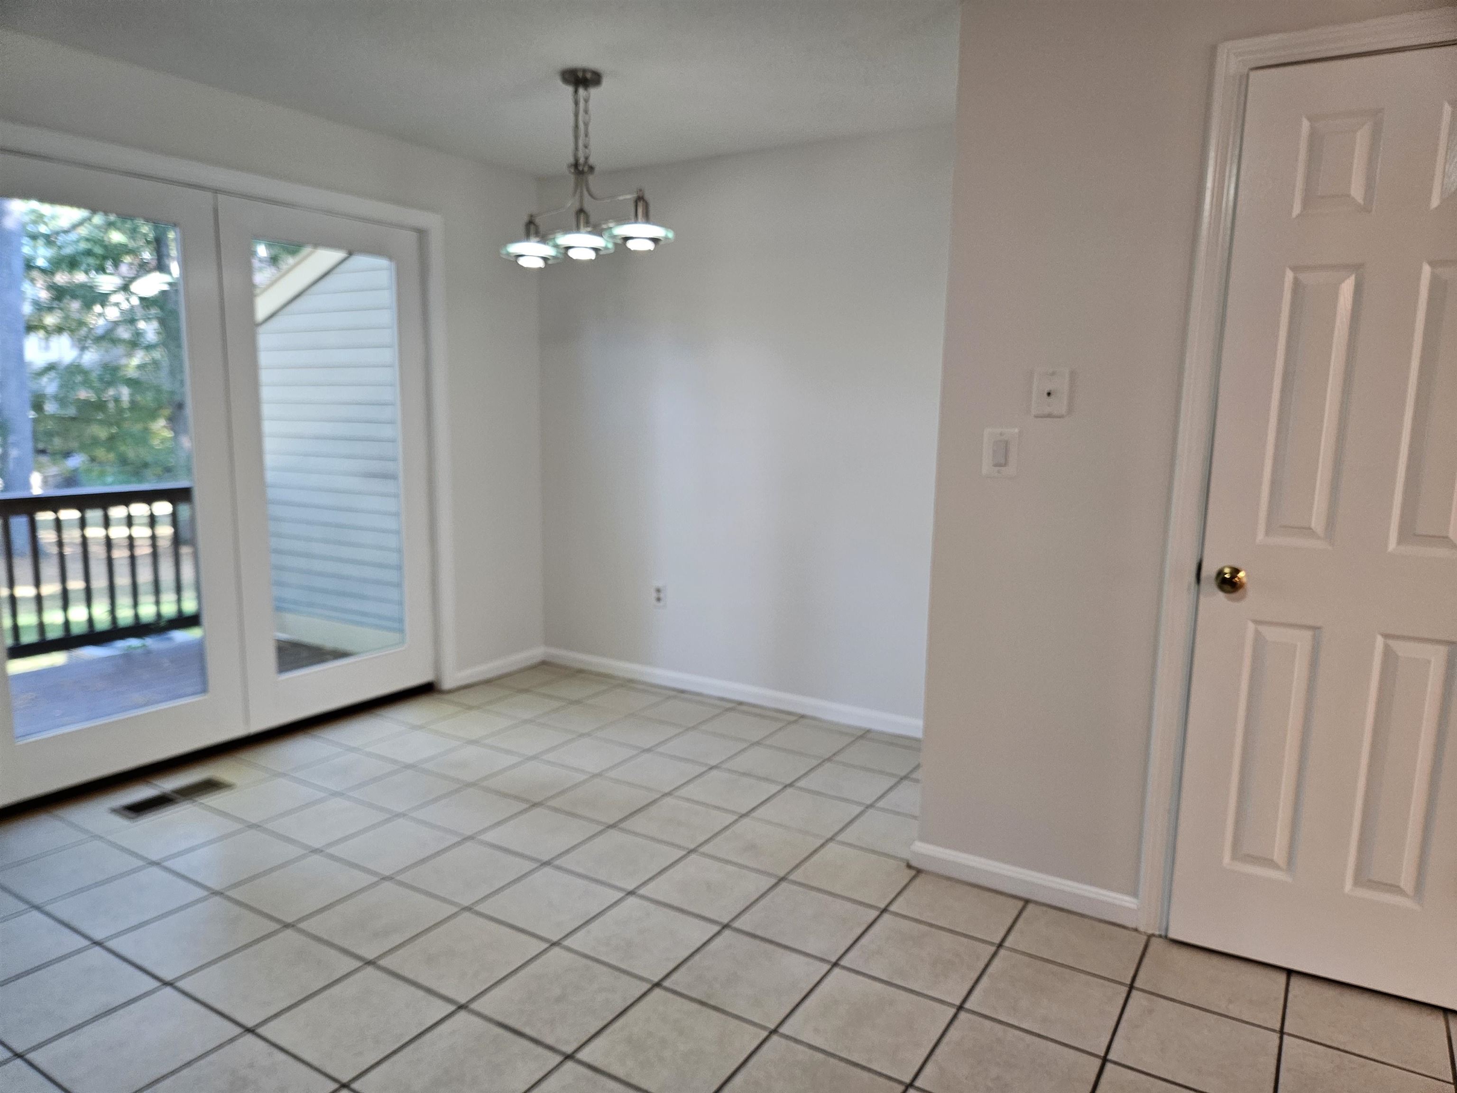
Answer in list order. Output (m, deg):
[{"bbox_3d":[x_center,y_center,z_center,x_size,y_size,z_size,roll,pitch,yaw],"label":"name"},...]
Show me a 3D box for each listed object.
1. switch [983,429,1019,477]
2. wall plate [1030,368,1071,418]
[{"bbox_3d":[0.705,-0.243,2.517,0.083,0.124,0.012,6,9,31],"label":"switch"},{"bbox_3d":[0.809,-0.387,2.433,0.080,0.118,0.014,6,9,31],"label":"wall plate"}]

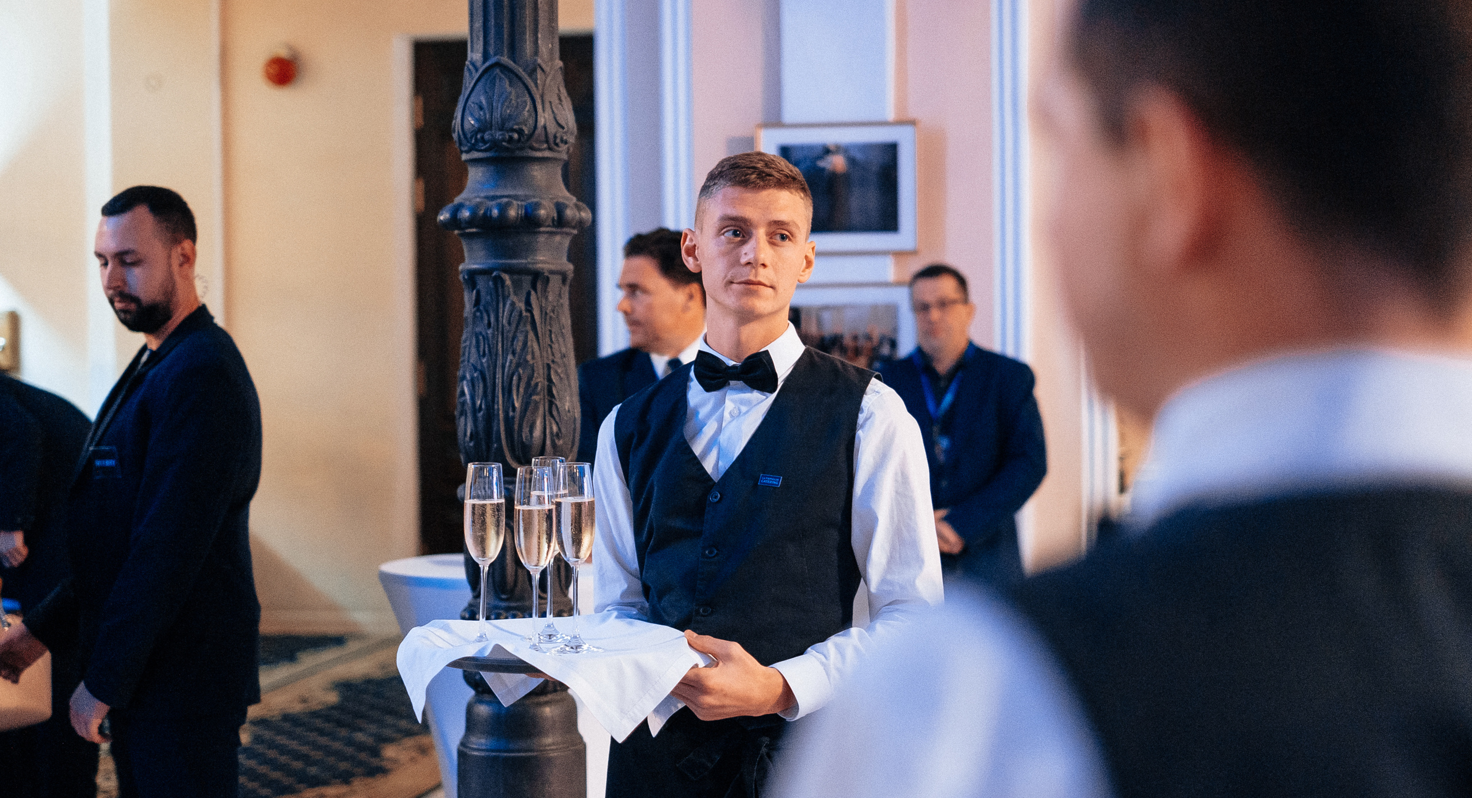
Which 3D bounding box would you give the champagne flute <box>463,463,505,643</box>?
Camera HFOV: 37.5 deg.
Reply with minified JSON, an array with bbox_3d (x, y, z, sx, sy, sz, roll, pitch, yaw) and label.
[{"bbox_3d":[-0.320,0.194,2.750,0.066,0.225,0.066,-1,1,0],"label":"champagne flute"}]

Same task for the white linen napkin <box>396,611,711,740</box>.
[{"bbox_3d":[-0.225,0.346,2.680,0.390,0.125,0.370,-1,1,0],"label":"white linen napkin"}]

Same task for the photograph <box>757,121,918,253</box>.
[{"bbox_3d":[0.304,-0.631,6.500,0.490,0.391,0.030,-1,1,9],"label":"photograph"}]

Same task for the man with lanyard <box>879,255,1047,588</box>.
[{"bbox_3d":[0.580,0.538,5.961,0.540,1.804,0.340,-1,1,7],"label":"man with lanyard"}]

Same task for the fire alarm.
[{"bbox_3d":[-2.432,-1.778,11.600,0.180,0.205,0.110,-1,1,12],"label":"fire alarm"}]

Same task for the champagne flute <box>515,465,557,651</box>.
[{"bbox_3d":[-0.247,0.197,2.670,0.066,0.225,0.066,-1,1,0],"label":"champagne flute"}]

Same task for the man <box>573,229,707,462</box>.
[{"bbox_3d":[-0.106,0.568,4.261,0.520,1.801,0.320,0,1,23],"label":"man"}]

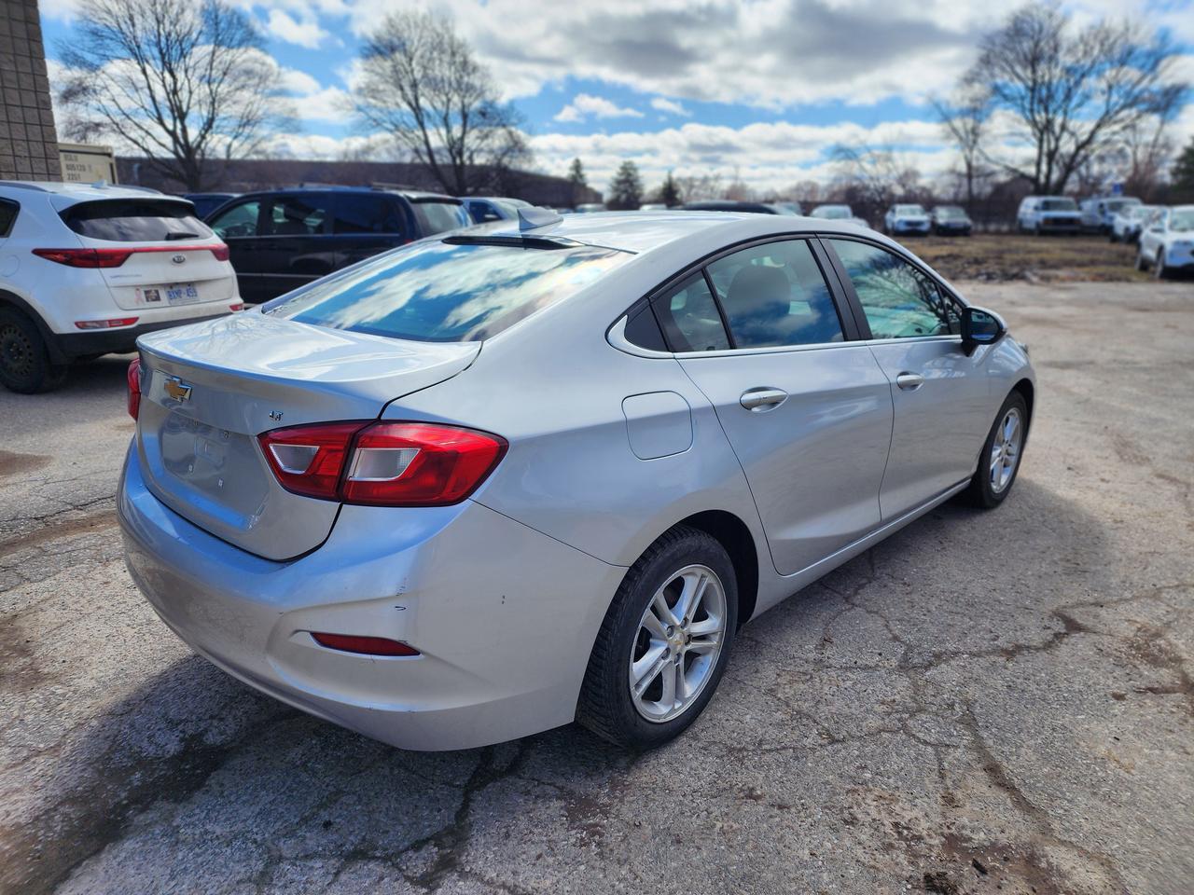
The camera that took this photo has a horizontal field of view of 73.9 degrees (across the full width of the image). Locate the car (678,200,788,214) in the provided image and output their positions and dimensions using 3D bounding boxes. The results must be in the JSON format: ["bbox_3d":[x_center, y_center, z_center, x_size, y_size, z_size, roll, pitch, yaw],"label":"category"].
[{"bbox_3d":[4.045,-6.466,23.814,4.700,1.720,1.850,3,17,10],"label":"car"}]

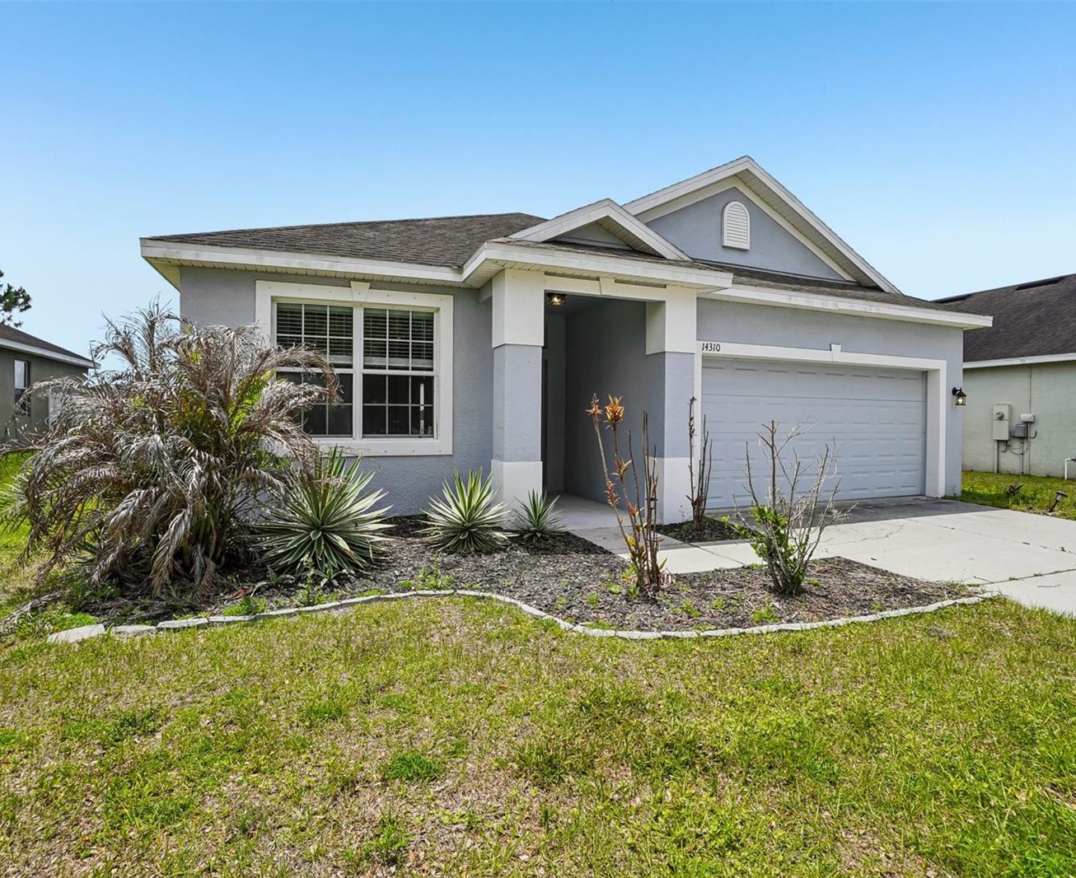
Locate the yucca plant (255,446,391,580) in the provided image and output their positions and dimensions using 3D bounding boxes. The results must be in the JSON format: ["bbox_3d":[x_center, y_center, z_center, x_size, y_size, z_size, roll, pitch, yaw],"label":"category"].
[{"bbox_3d":[-1.867,0.568,4.750,1.130,1.040,1.120,0,1,0],"label":"yucca plant"}]

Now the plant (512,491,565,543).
[{"bbox_3d":[0.011,0.786,5.720,0.550,0.520,0.550,0,1,0],"label":"plant"}]

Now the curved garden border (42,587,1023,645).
[{"bbox_3d":[0.310,1.092,3.590,6.150,0.120,1.000,0,1,-2],"label":"curved garden border"}]

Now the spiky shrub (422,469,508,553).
[{"bbox_3d":[-0.703,0.666,5.350,0.860,0.790,0.840,0,1,0],"label":"spiky shrub"}]

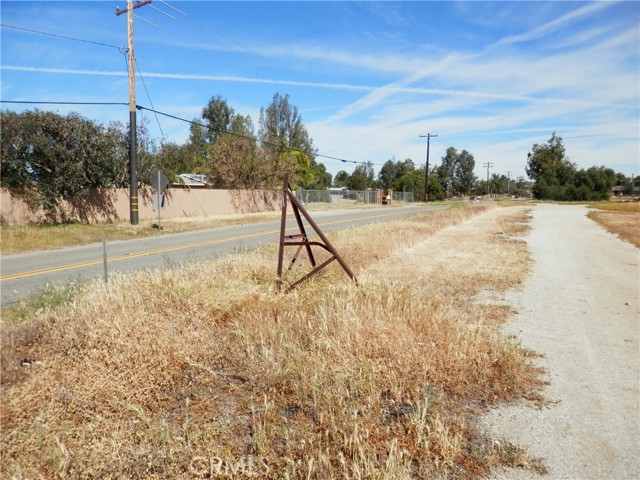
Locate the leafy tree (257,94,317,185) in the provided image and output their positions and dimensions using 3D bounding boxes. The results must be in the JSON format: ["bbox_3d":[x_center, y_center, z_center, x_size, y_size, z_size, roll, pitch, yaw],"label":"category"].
[{"bbox_3d":[-3.248,-9.392,48.274,6.360,11.700,6.000,0,6,0],"label":"leafy tree"}]

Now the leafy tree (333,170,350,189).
[{"bbox_3d":[4.144,-10.669,89.372,3.500,5.480,3.600,0,6,0],"label":"leafy tree"}]

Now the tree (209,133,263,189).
[{"bbox_3d":[-6.641,-5.295,36.644,4.320,6.030,4.300,0,6,0],"label":"tree"}]

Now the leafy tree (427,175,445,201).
[{"bbox_3d":[18.072,-8.191,72.540,2.840,4.140,3.000,0,6,0],"label":"leafy tree"}]

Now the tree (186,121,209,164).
[{"bbox_3d":[-12.969,-8.167,49.411,2.380,9.020,2.800,0,6,0],"label":"tree"}]

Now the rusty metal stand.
[{"bbox_3d":[-0.030,-0.137,8.132,1.320,1.860,1.200,0,6,0],"label":"rusty metal stand"}]

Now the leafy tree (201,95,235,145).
[{"bbox_3d":[-11.004,-9.705,50.252,3.750,11.900,4.000,0,6,0],"label":"leafy tree"}]

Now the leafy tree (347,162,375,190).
[{"bbox_3d":[7.099,-10.338,81.362,4.970,6.530,4.800,0,6,0],"label":"leafy tree"}]

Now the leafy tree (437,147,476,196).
[{"bbox_3d":[27.618,-13.697,94.076,8.220,10.500,7.500,0,6,0],"label":"leafy tree"}]

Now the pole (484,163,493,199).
[{"bbox_3d":[46.823,-16.869,128.937,2.400,9.390,0.400,3,7,27],"label":"pole"}]

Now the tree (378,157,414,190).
[{"bbox_3d":[12.907,-10.261,78.353,6.150,7.020,6.000,0,6,0],"label":"tree"}]

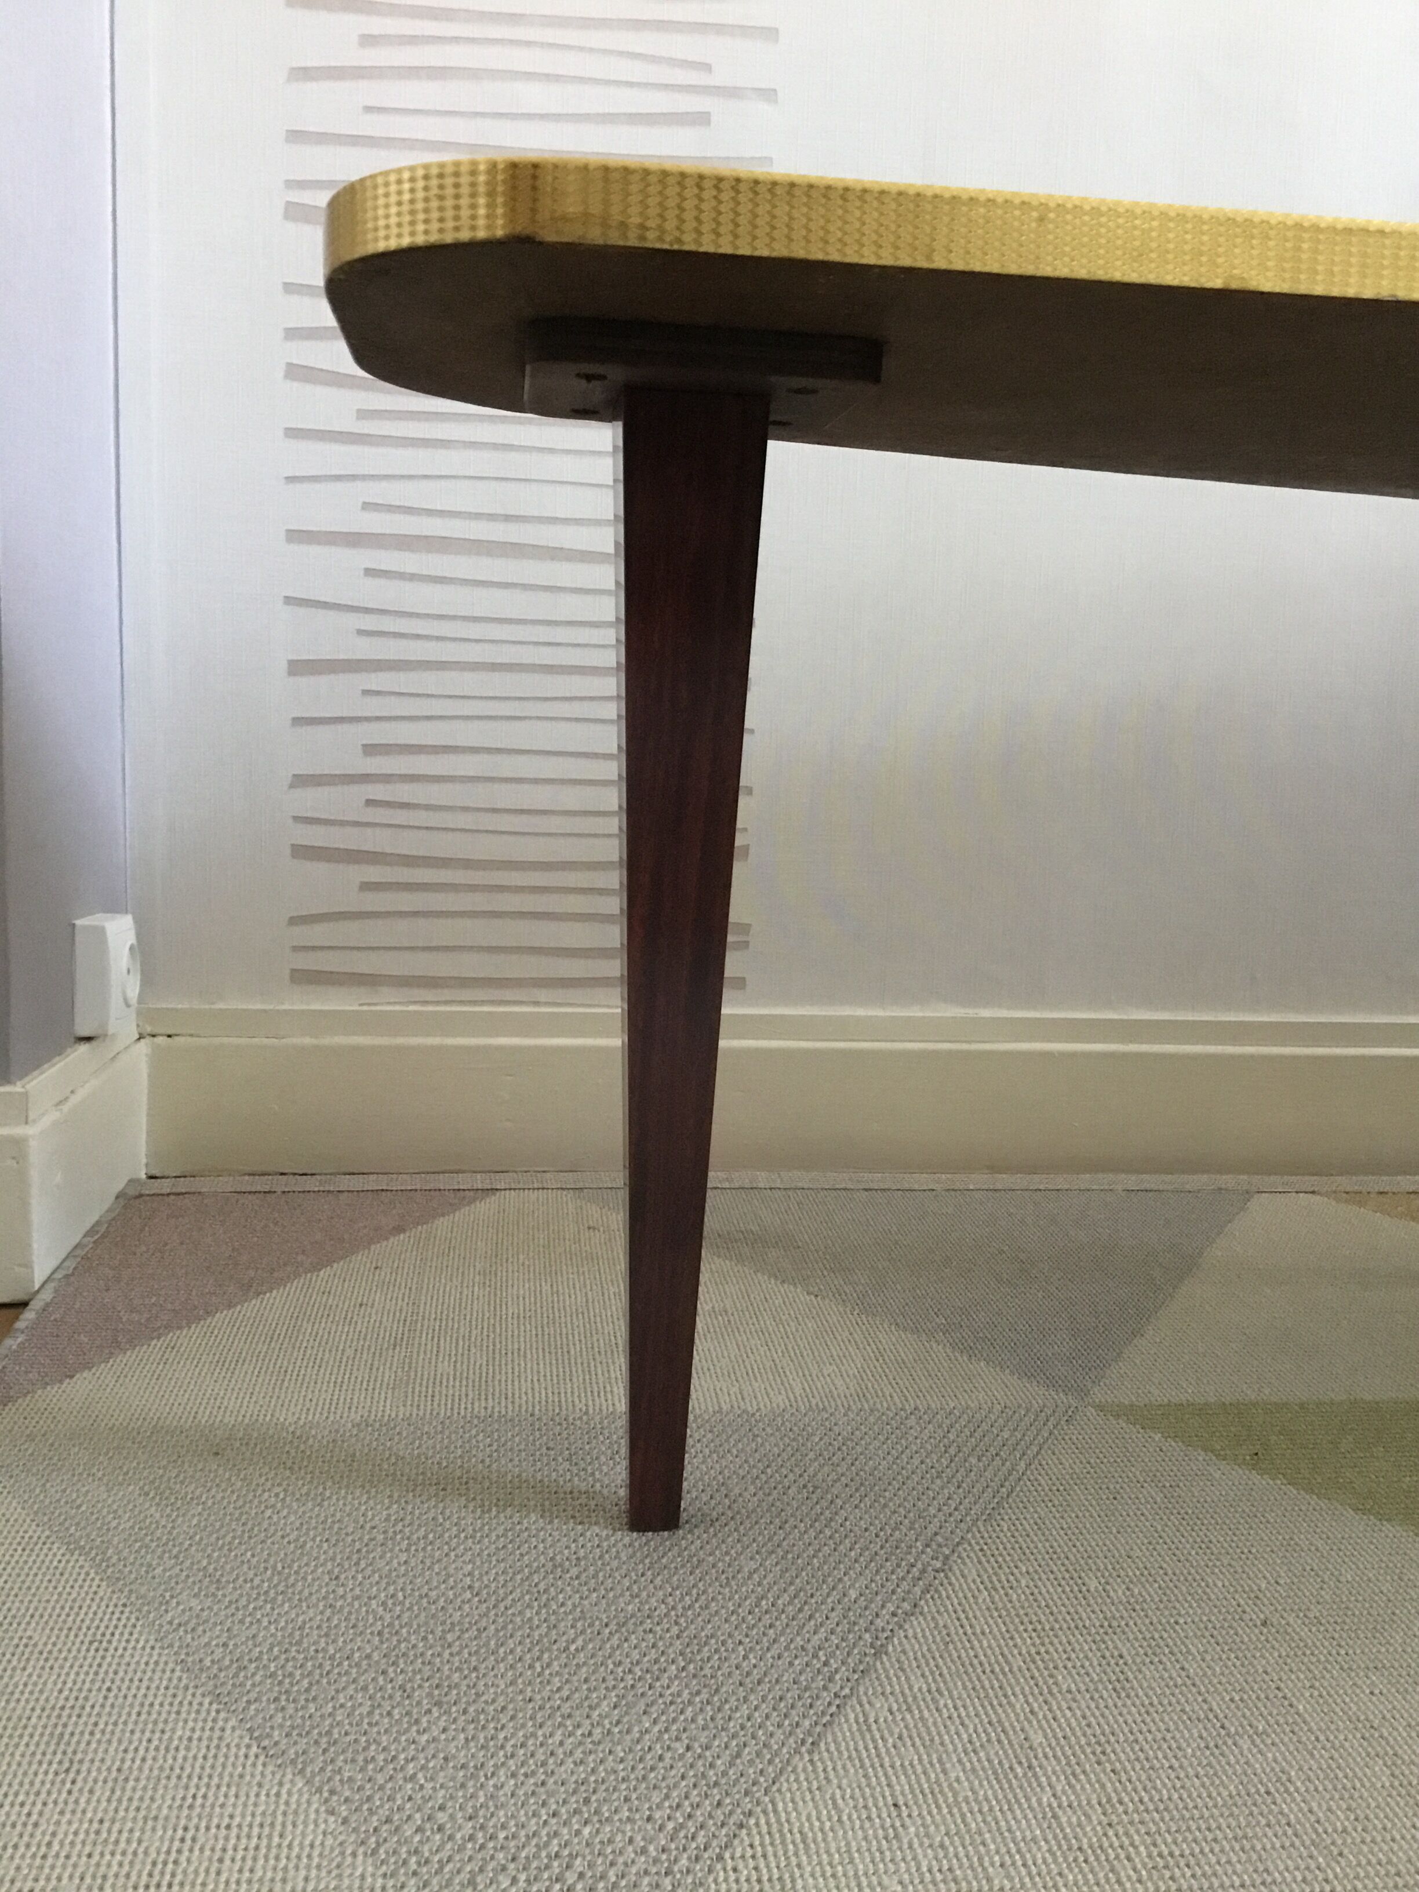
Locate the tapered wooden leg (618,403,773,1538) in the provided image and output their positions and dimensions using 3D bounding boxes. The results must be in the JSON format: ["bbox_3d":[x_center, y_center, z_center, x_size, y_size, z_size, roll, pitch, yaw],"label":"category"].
[{"bbox_3d":[-0.015,0.015,0.648,0.052,0.430,0.050,1,7,-7],"label":"tapered wooden leg"}]

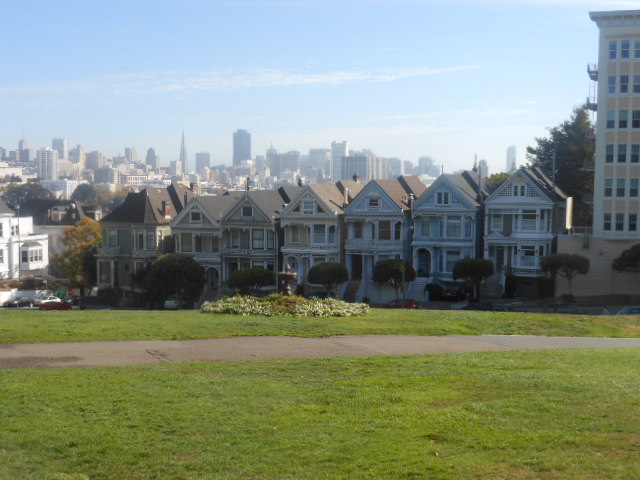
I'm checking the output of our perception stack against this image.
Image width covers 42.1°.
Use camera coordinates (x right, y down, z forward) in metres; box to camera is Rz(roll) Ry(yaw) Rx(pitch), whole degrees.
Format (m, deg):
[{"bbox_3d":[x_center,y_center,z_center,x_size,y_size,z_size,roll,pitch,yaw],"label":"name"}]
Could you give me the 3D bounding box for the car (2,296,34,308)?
[{"bbox_3d":[-41.020,8.525,113.196,1.800,1.450,4.500,2,5,20],"label":"car"}]

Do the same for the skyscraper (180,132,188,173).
[{"bbox_3d":[-552.677,-321.314,3393.558,50.000,260.000,50.000,2,5,20],"label":"skyscraper"}]

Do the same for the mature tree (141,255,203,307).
[{"bbox_3d":[-16.525,4.603,93.850,6.800,5.960,6.300,0,4,0],"label":"mature tree"}]

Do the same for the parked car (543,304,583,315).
[{"bbox_3d":[21.121,6.315,71.000,4.500,1.550,1.800,2,4,19],"label":"parked car"}]

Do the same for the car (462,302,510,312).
[{"bbox_3d":[14.180,6.022,70.018,4.600,1.470,1.800,-2,3,20],"label":"car"}]

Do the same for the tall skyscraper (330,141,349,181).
[{"bbox_3d":[54.135,-196.077,2309.760,42.000,150.000,26.000,2,5,20],"label":"tall skyscraper"}]

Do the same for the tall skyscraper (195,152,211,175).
[{"bbox_3d":[-435.754,-255.223,3098.696,40.000,142.000,40.000,2,5,20],"label":"tall skyscraper"}]

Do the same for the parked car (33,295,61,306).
[{"bbox_3d":[-35.307,8.057,109.000,4.400,1.450,1.780,1,4,10],"label":"parked car"}]

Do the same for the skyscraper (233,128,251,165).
[{"bbox_3d":[-293.438,-297.200,3130.000,45.000,237.000,66.000,2,4,19],"label":"skyscraper"}]

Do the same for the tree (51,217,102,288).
[{"bbox_3d":[-28.988,2.092,99.456,6.000,10.000,5.800,2,5,20],"label":"tree"}]

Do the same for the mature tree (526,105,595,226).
[{"bbox_3d":[32.599,-7.132,111.387,10.500,21.540,10.500,2,5,20],"label":"mature tree"}]

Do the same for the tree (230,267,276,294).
[{"bbox_3d":[-7.461,4.738,90.625,4.800,3.700,4.500,0,4,0],"label":"tree"}]

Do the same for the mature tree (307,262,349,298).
[{"bbox_3d":[0.790,4.422,87.590,4.200,4.000,4.200,0,4,0],"label":"mature tree"}]

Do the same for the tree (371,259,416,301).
[{"bbox_3d":[7.576,4.198,84.606,4.400,4.550,4.300,0,4,0],"label":"tree"}]

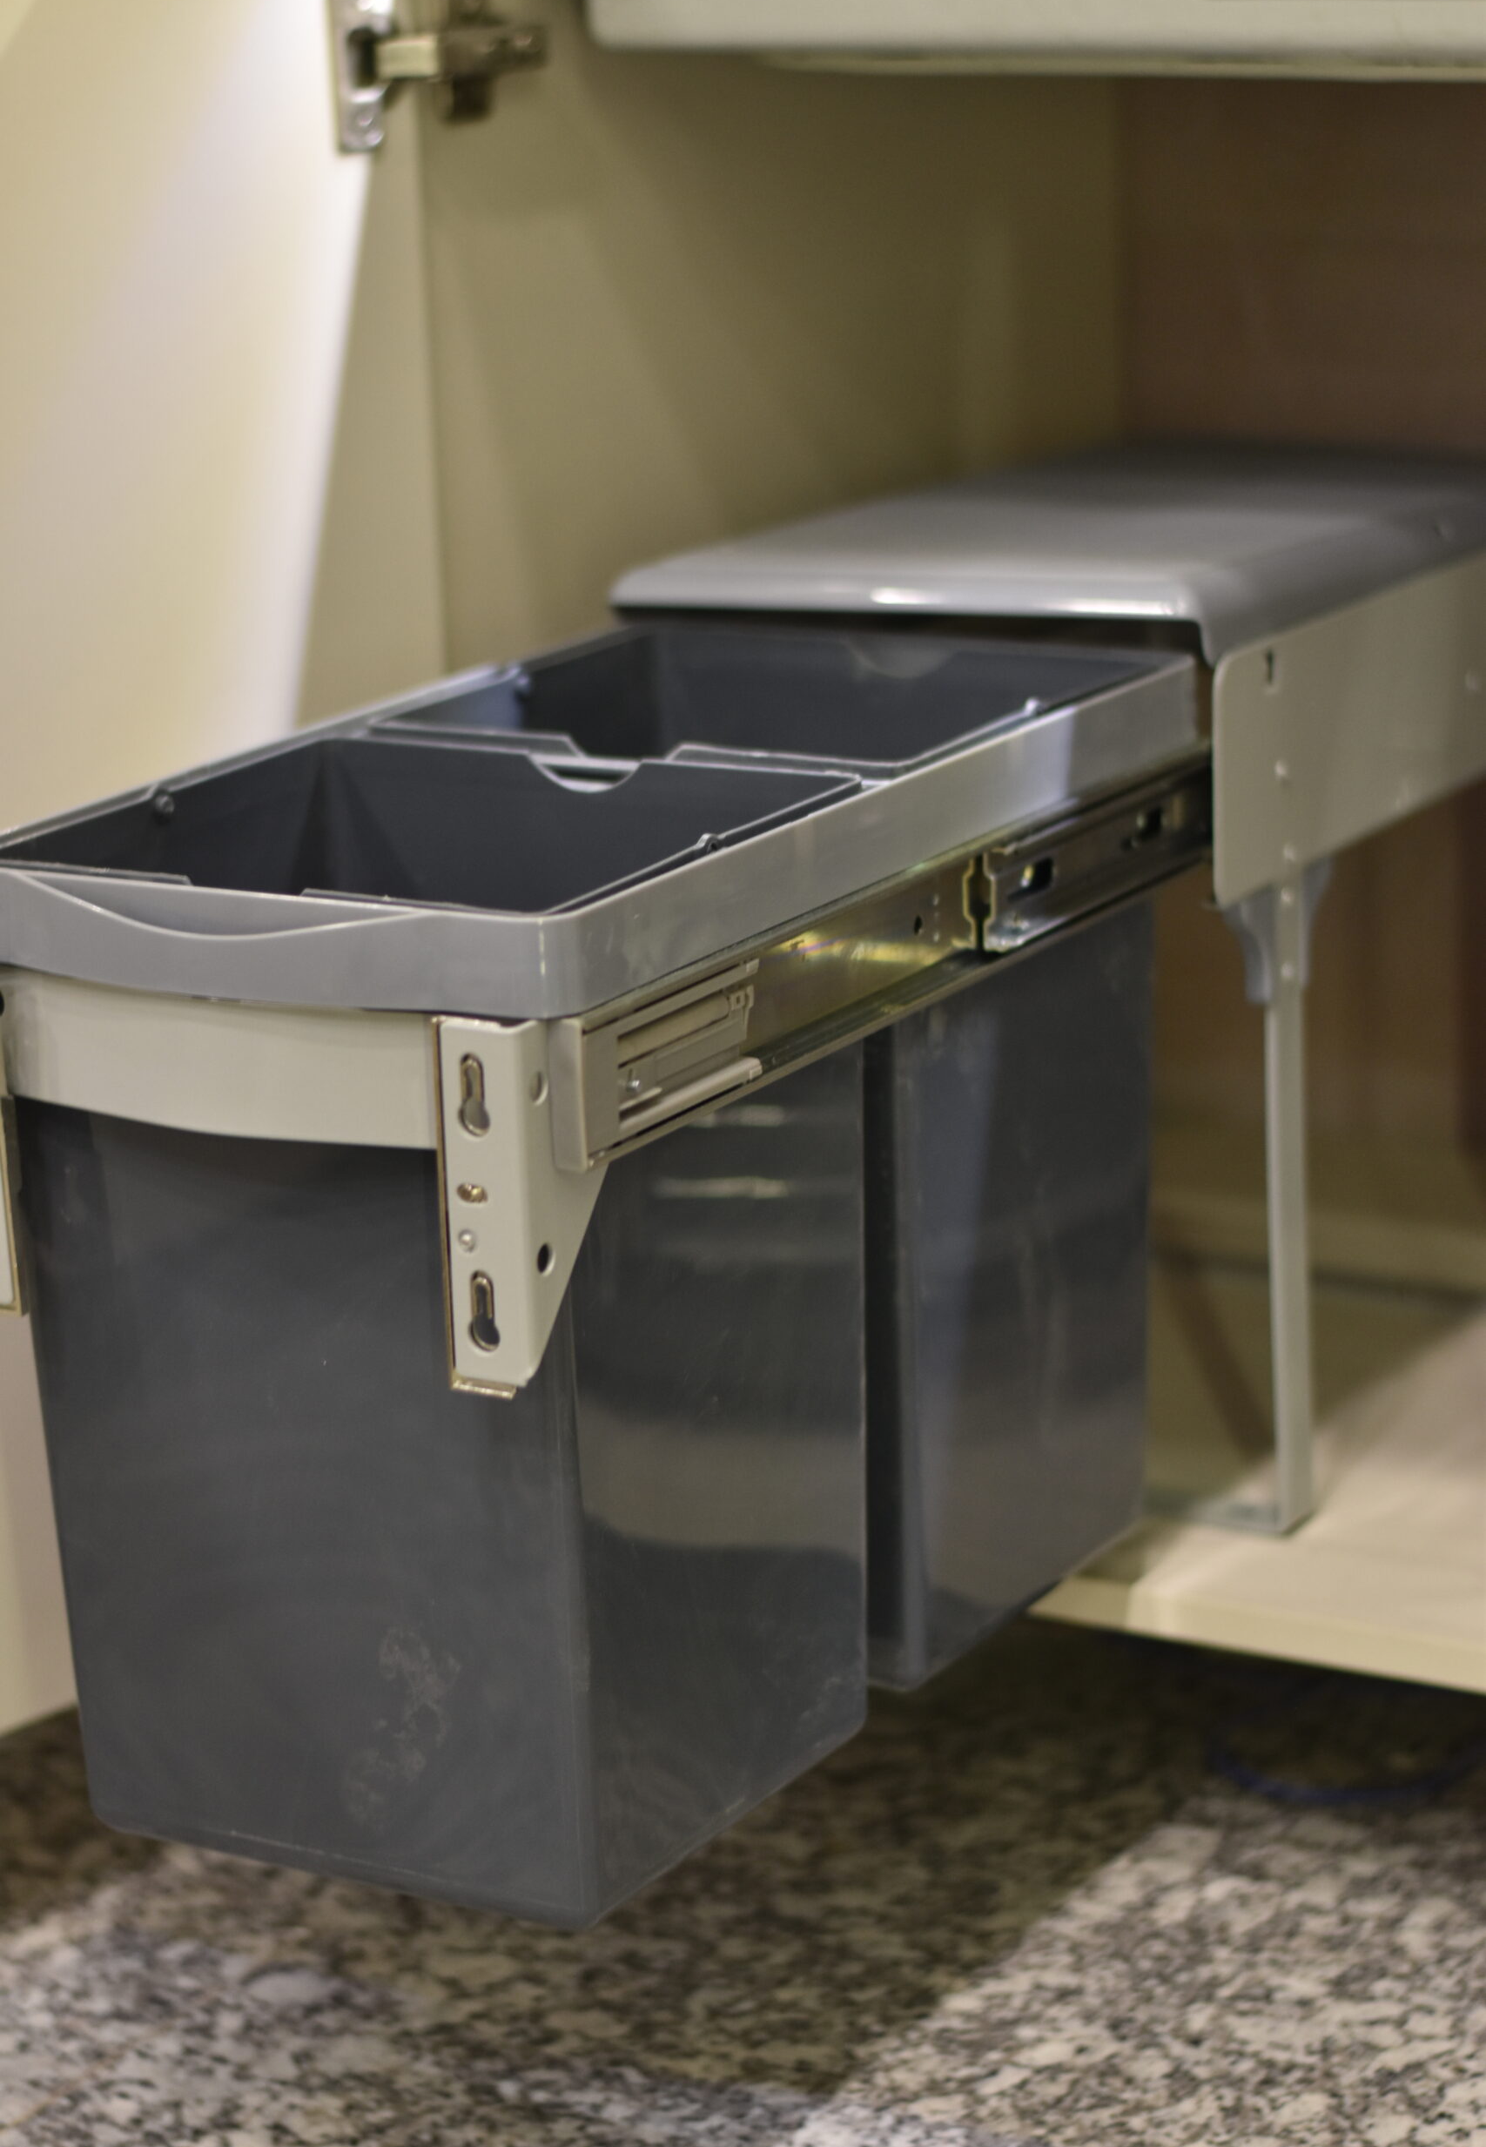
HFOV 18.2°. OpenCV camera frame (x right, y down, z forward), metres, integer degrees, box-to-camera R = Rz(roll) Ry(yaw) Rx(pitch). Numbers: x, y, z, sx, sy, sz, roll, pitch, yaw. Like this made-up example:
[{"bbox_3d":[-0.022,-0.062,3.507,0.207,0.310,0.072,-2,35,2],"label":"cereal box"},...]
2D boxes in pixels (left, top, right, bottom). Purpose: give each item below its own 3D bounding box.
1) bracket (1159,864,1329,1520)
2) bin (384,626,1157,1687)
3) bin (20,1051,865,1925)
[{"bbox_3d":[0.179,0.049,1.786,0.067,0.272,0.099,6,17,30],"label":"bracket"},{"bbox_3d":[0.015,0.021,1.701,0.212,0.329,0.208,6,17,30],"label":"bin"},{"bbox_3d":[-0.095,0.075,1.518,0.212,0.329,0.207,6,17,30],"label":"bin"}]

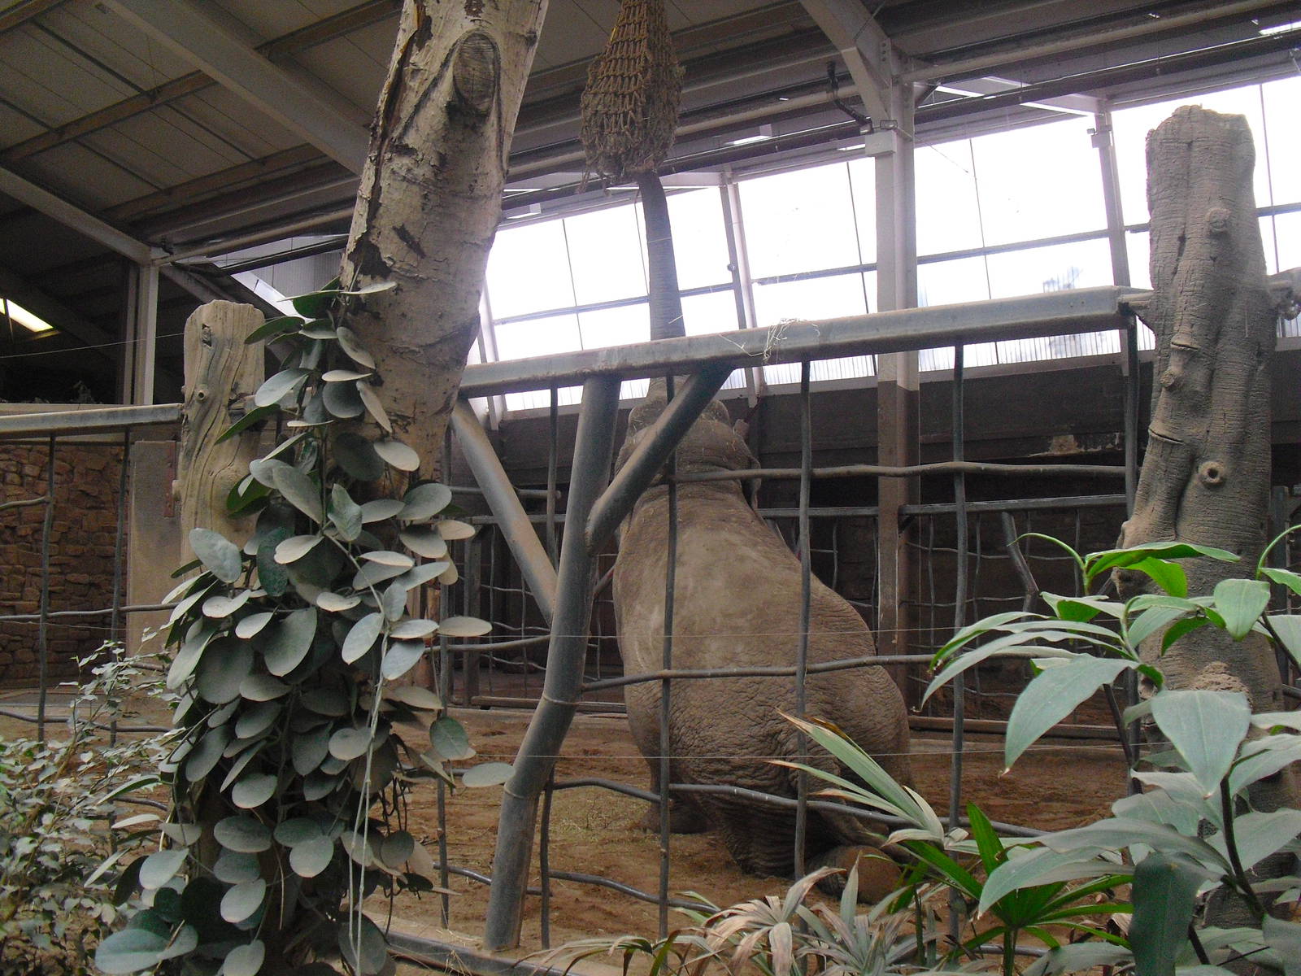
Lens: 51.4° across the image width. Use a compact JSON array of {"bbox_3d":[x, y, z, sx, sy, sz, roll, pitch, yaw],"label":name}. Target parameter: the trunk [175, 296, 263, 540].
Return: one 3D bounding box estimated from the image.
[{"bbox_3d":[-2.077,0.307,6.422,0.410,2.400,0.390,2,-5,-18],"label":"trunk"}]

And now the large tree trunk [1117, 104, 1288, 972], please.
[{"bbox_3d":[1.603,0.177,3.895,0.460,2.600,0.420,-1,-5,22],"label":"large tree trunk"}]

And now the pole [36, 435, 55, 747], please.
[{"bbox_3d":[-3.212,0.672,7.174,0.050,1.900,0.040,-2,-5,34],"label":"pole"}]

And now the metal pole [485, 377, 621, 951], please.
[{"bbox_3d":[-0.375,0.678,5.217,0.210,2.230,0.150,10,2,35],"label":"metal pole"}]

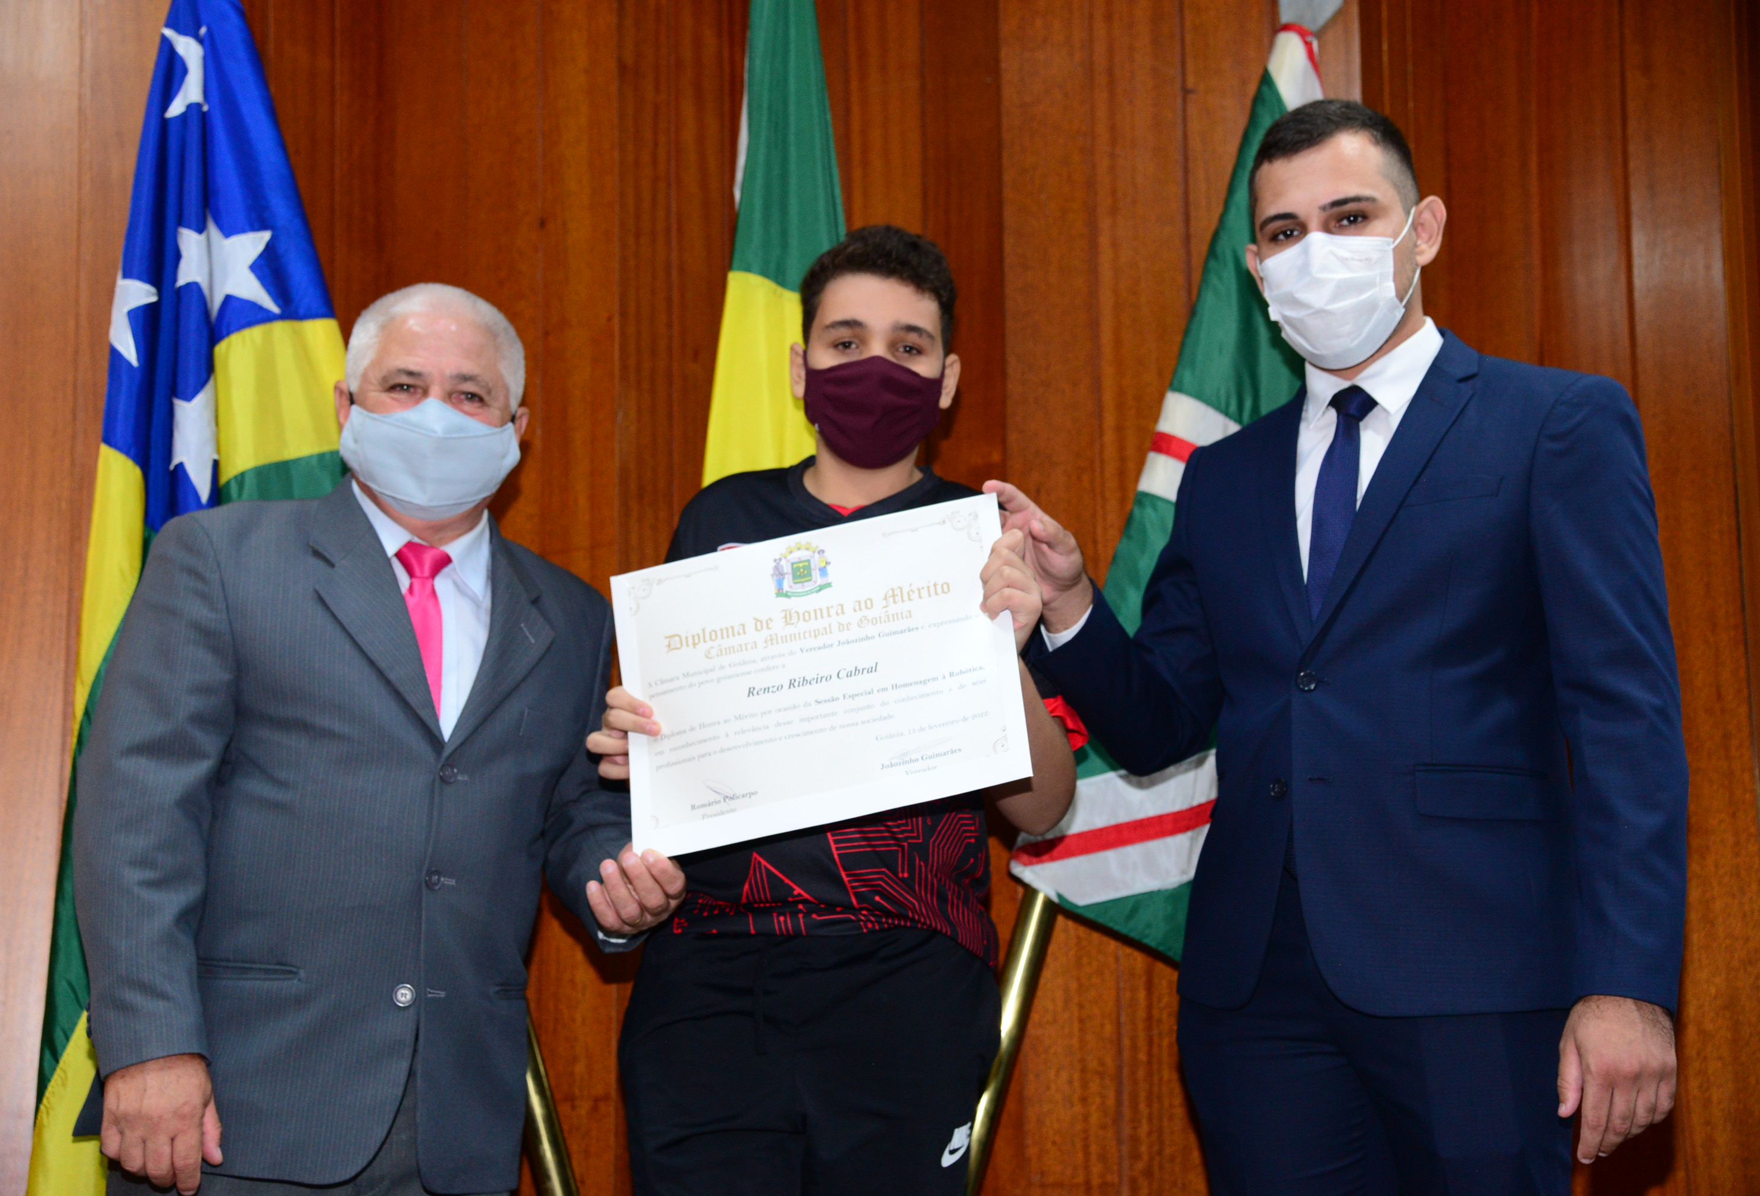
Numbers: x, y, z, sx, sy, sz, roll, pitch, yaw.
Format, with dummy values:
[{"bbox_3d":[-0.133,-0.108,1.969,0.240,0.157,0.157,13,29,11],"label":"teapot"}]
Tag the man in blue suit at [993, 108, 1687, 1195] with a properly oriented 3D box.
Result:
[{"bbox_3d":[0.422,0.342,2.358,0.540,1.740,0.580,-7,-10,38],"label":"man in blue suit"}]

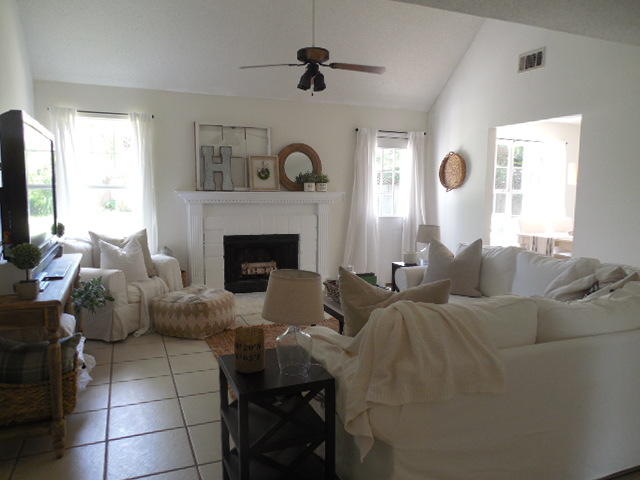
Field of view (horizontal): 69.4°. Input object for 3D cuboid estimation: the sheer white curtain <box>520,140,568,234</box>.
[{"bbox_3d":[3.789,-0.593,7.908,1.078,2.130,0.100,-2,6,-23],"label":"sheer white curtain"}]

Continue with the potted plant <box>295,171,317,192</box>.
[{"bbox_3d":[-0.173,-0.714,5.660,0.240,0.247,0.210,-2,6,-23],"label":"potted plant"}]

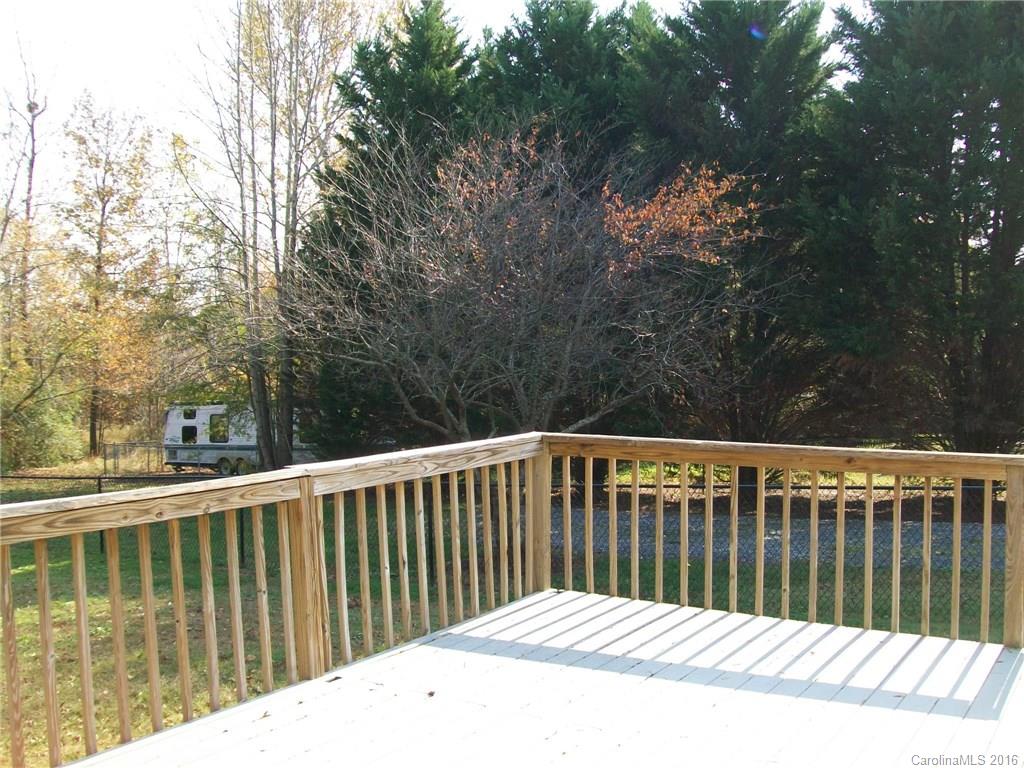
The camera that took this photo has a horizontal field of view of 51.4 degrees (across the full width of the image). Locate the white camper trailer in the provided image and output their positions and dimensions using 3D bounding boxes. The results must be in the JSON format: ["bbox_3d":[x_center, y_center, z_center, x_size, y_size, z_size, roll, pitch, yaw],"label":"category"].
[{"bbox_3d":[-10.450,2.200,43.600,7.000,2.850,2.440,-1,2,10],"label":"white camper trailer"}]

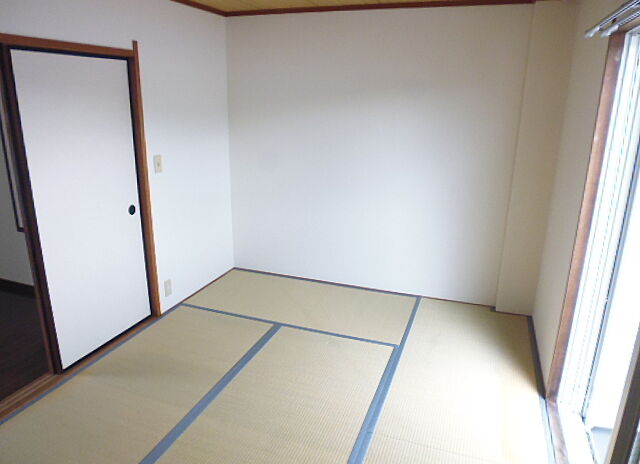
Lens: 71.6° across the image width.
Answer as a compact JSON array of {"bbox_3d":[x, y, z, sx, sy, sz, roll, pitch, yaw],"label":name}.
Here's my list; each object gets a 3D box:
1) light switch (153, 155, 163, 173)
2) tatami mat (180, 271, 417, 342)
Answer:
[{"bbox_3d":[-1.130,-0.476,3.114,0.012,0.120,0.072,7,17,19],"label":"light switch"},{"bbox_3d":[-0.148,0.582,3.618,1.735,0.045,0.850,7,17,19],"label":"tatami mat"}]

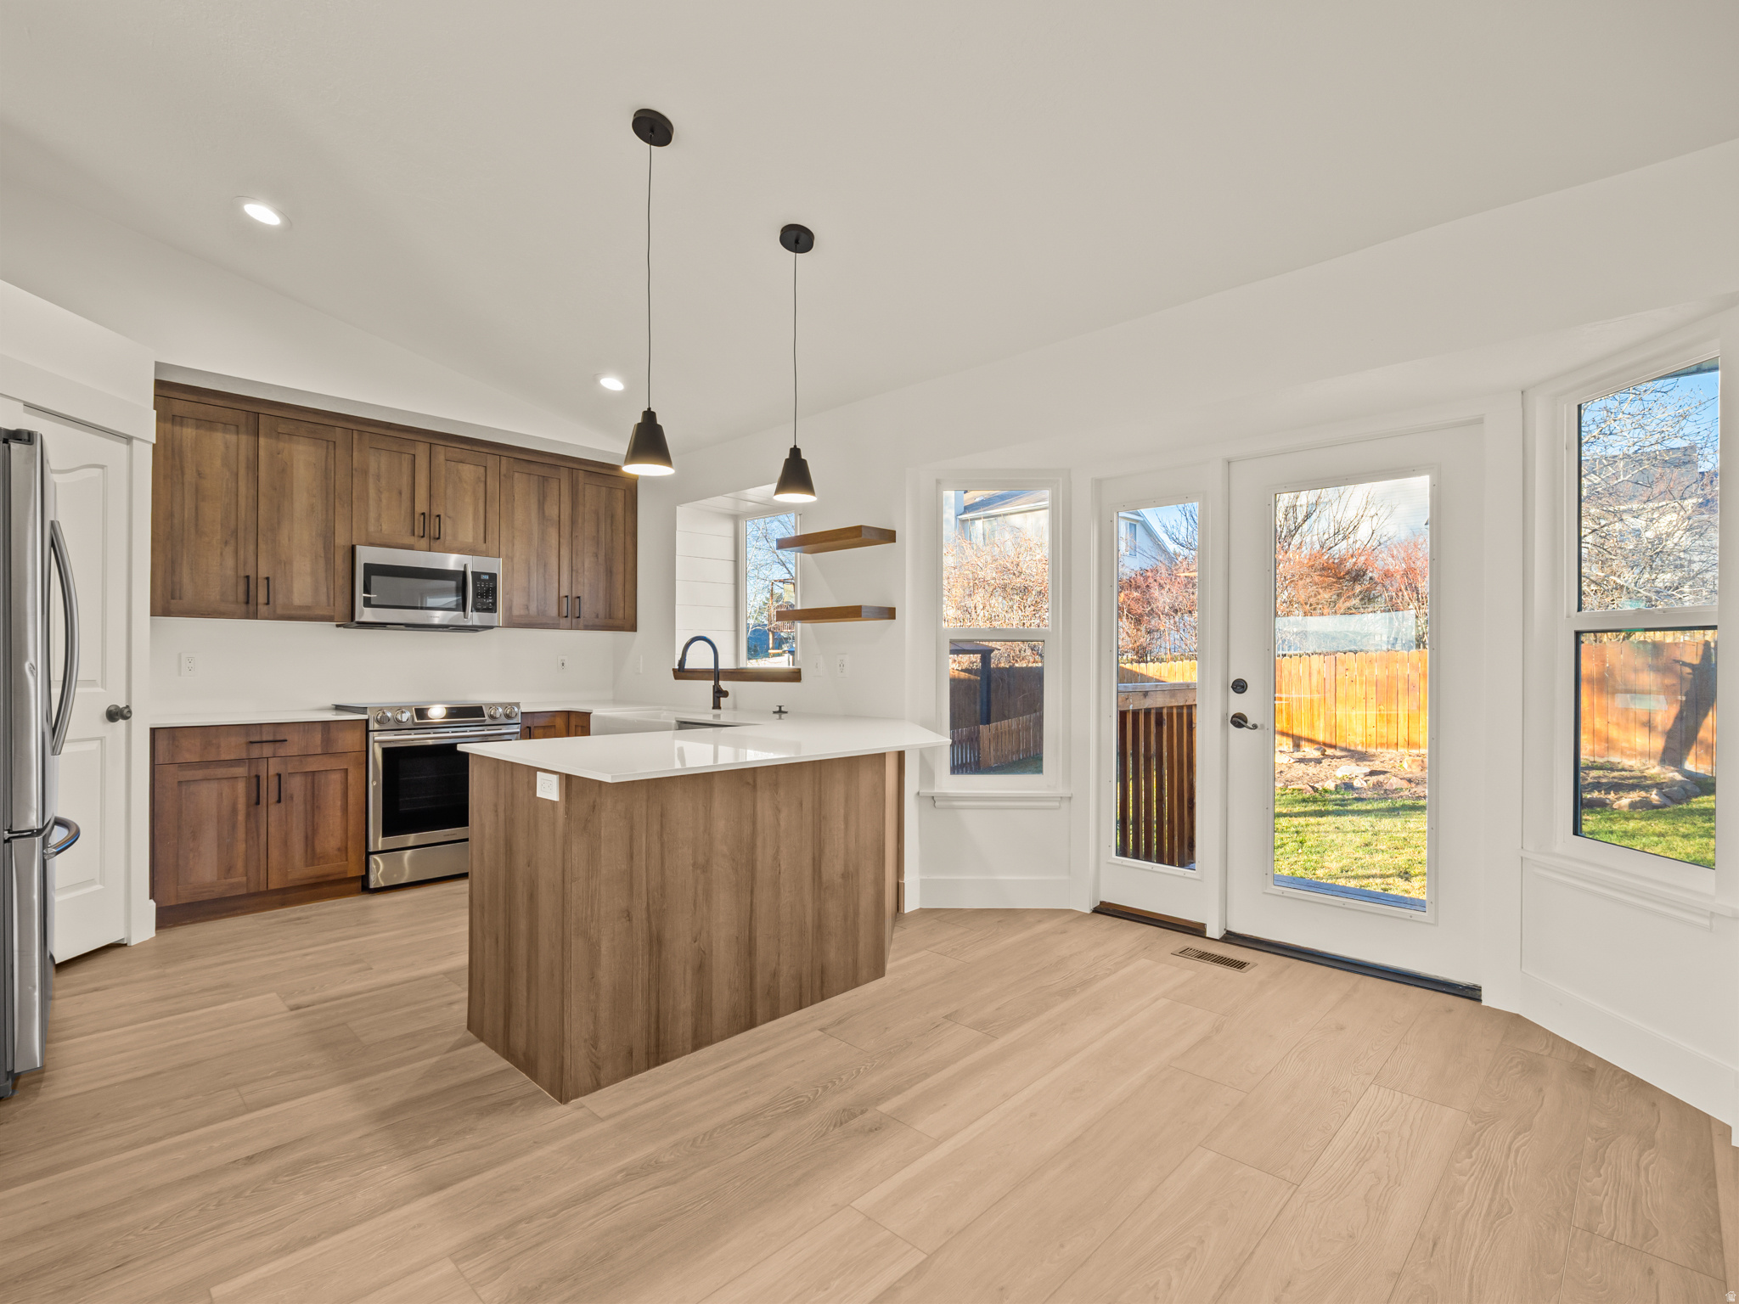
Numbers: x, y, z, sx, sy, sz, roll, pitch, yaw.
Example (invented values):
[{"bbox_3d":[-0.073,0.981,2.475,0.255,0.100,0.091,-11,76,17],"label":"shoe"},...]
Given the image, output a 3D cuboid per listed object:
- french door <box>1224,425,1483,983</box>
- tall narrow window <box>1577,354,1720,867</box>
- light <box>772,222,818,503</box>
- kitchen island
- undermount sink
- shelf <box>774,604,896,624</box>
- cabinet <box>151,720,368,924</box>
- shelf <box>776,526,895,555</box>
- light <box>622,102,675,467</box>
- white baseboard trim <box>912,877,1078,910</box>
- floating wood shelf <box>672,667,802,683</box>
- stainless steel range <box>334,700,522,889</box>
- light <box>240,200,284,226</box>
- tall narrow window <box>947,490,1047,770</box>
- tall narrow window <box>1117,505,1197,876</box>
[{"bbox_3d":[1.892,0.196,3.205,0.900,2.030,0.045,0,0,44],"label":"french door"},{"bbox_3d":[2.318,-0.110,2.383,0.080,1.410,0.490,0,0,0],"label":"tall narrow window"},{"bbox_3d":[-0.259,-1.018,2.855,0.153,0.938,0.153,0,0,0],"label":"light"},{"bbox_3d":[-0.386,0.782,3.004,0.994,0.912,1.827,0,0,45],"label":"kitchen island"},{"bbox_3d":[-1.050,0.463,4.283,0.800,0.240,0.480,0,0,44],"label":"undermount sink"},{"bbox_3d":[-0.177,-0.182,3.970,0.620,0.055,0.230,0,0,44],"label":"shelf"},{"bbox_3d":[-3.020,0.779,3.958,0.633,0.888,0.806,0,0,45],"label":"cabinet"},{"bbox_3d":[-0.180,-0.553,4.019,0.631,0.058,0.245,0,0,45],"label":"shelf"},{"bbox_3d":[-0.662,-1.085,2.447,0.160,1.067,0.160,0,0,44],"label":"light"},{"bbox_3d":[0.608,1.163,3.866,0.740,0.150,0.016,0,0,-1],"label":"white baseboard trim"},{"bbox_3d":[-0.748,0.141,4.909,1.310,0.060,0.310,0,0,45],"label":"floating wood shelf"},{"bbox_3d":[-2.458,0.758,4.502,0.689,0.941,0.758,0,0,45],"label":"stainless steel range"},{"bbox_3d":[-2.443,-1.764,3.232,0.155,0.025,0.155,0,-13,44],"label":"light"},{"bbox_3d":[0.616,-0.094,3.935,0.550,1.420,0.080,0,0,-1],"label":"tall narrow window"},{"bbox_3d":[1.329,0.157,3.739,0.396,1.657,0.070,0,0,45],"label":"tall narrow window"}]

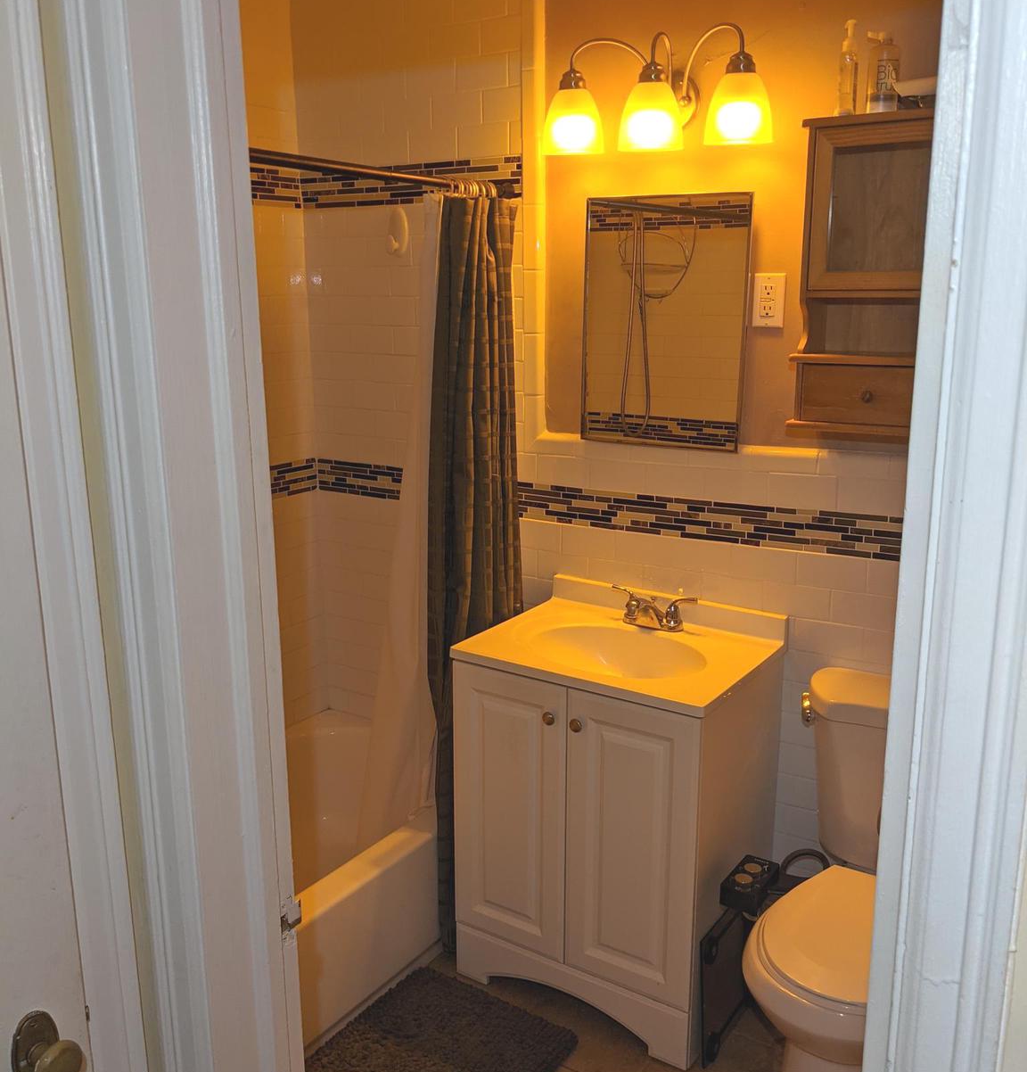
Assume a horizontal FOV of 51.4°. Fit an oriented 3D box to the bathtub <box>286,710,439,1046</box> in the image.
[{"bbox_3d":[-0.692,0.905,2.578,0.725,0.335,1.510,9,16,32],"label":"bathtub"}]

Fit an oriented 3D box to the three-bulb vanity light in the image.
[{"bbox_3d":[0.308,-0.949,2.263,0.525,0.235,0.210,8,16,32],"label":"three-bulb vanity light"}]

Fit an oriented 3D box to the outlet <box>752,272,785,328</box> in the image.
[{"bbox_3d":[0.562,-0.516,2.344,0.071,0.116,0.009,8,15,33],"label":"outlet"}]

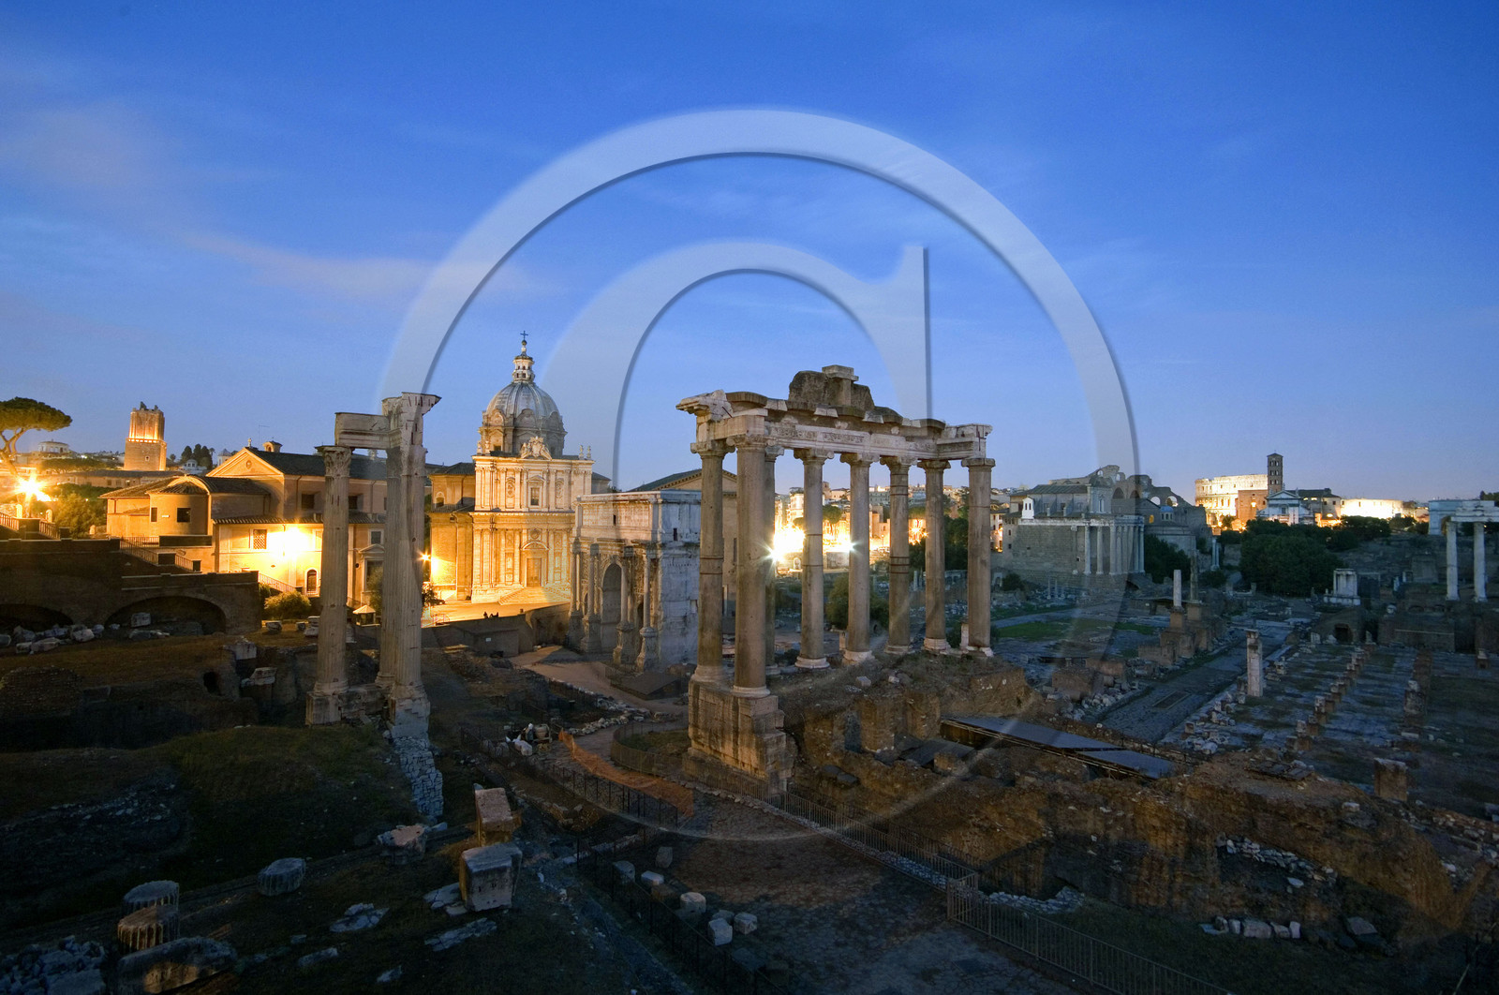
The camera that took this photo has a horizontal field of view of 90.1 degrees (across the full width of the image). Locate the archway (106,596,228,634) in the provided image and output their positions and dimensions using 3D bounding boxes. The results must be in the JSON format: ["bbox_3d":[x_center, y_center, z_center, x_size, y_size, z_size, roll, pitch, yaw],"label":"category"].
[{"bbox_3d":[-51.758,10.456,66.500,1.800,2.950,8.300,-1,-2,43],"label":"archway"}]

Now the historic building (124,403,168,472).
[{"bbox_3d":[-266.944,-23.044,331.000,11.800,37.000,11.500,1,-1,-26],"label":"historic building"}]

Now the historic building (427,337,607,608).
[{"bbox_3d":[-42.970,-6.124,138.200,29.000,47.500,36.000,1,-2,-25],"label":"historic building"}]

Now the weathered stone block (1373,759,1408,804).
[{"bbox_3d":[40.257,17.757,47.000,1.450,2.100,1.350,-1,-2,37],"label":"weathered stone block"}]

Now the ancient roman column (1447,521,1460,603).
[{"bbox_3d":[132.108,11.976,140.544,1.800,14.600,1.800,-1,-3,43],"label":"ancient roman column"}]

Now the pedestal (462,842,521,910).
[{"bbox_3d":[-8.725,12.705,25.222,1.800,1.320,1.650,1,-2,-22],"label":"pedestal"}]

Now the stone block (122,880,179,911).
[{"bbox_3d":[-19.807,13.405,24.800,1.450,0.850,1.450,1,-2,-38],"label":"stone block"}]

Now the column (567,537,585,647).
[{"bbox_3d":[-25.368,13.598,108.480,2.000,15.200,1.900,2,-2,-39],"label":"column"}]

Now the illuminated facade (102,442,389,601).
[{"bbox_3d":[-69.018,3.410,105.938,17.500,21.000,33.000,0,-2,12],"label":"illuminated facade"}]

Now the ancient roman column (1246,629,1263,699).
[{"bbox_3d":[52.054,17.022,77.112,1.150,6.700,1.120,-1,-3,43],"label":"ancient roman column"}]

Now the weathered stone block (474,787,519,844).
[{"bbox_3d":[-10.742,13.455,31.319,1.220,1.150,2.600,1,-2,-23],"label":"weathered stone block"}]

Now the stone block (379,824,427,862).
[{"bbox_3d":[-13.452,13.429,29.000,1.450,0.750,1.350,2,-2,-43],"label":"stone block"}]

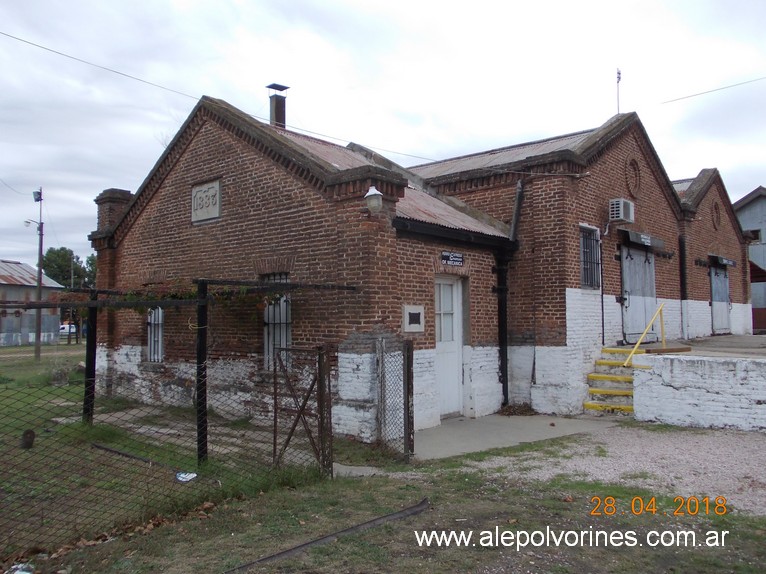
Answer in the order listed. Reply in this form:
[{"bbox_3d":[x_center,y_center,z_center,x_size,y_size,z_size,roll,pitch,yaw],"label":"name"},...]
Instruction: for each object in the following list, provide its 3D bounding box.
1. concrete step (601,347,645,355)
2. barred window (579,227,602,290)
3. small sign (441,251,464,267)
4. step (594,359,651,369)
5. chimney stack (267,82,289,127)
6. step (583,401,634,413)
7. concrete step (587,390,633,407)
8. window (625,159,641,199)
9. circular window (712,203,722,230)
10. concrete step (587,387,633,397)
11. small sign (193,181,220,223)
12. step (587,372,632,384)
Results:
[{"bbox_3d":[4.293,1.151,10.848,0.840,0.100,0.280,-3,-4,42],"label":"concrete step"},{"bbox_3d":[3.840,-0.525,11.542,0.130,1.070,0.830,-3,-4,42],"label":"barred window"},{"bbox_3d":[1.133,-0.432,9.937,0.030,0.215,0.600,-3,-4,42],"label":"small sign"},{"bbox_3d":[4.140,1.351,10.665,0.880,0.100,0.280,-3,-4,42],"label":"step"},{"bbox_3d":[-2.190,-3.722,12.917,0.300,0.950,0.400,-3,-4,42],"label":"chimney stack"},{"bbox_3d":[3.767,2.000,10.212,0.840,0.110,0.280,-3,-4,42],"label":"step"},{"bbox_3d":[3.888,1.834,10.356,0.840,0.180,0.280,-3,-4,42],"label":"concrete step"},{"bbox_3d":[5.356,-2.395,13.367,0.150,0.900,0.900,-3,-4,42],"label":"window"},{"bbox_3d":[9.859,-2.087,18.395,0.150,0.870,0.870,-3,-4,42],"label":"circular window"},{"bbox_3d":[3.887,1.789,10.358,0.840,0.100,0.280,-3,-4,42],"label":"concrete step"},{"bbox_3d":[-3.078,-1.509,10.853,0.860,0.650,0.080,-3,-4,42],"label":"small sign"},{"bbox_3d":[3.986,1.559,10.481,0.840,0.100,0.280,-3,-4,42],"label":"step"}]

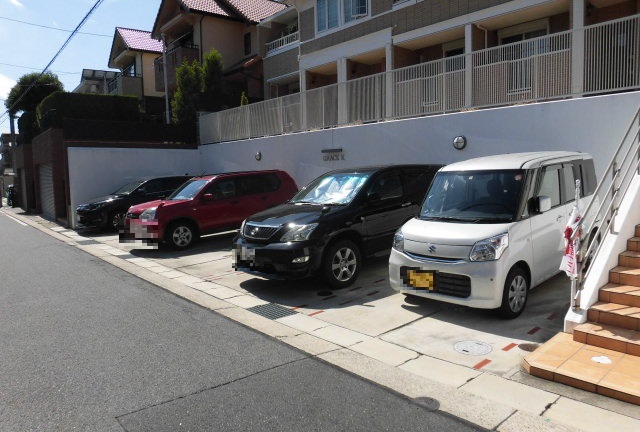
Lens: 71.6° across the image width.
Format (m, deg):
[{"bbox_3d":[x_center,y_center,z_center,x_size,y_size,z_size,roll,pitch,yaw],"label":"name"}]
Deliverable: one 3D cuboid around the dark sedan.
[{"bbox_3d":[-6.153,-0.541,15.607,1.835,1.690,4.720,3,7,40],"label":"dark sedan"}]

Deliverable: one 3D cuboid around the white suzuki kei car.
[{"bbox_3d":[2.382,0.063,5.769,3.395,1.735,1.475,-7,7,-42],"label":"white suzuki kei car"}]

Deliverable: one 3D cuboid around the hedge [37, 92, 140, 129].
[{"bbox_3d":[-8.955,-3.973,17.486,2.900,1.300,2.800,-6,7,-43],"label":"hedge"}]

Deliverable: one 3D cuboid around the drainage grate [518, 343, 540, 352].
[{"bbox_3d":[1.815,1.148,3.836,0.220,0.025,0.220,-6,7,-43],"label":"drainage grate"}]

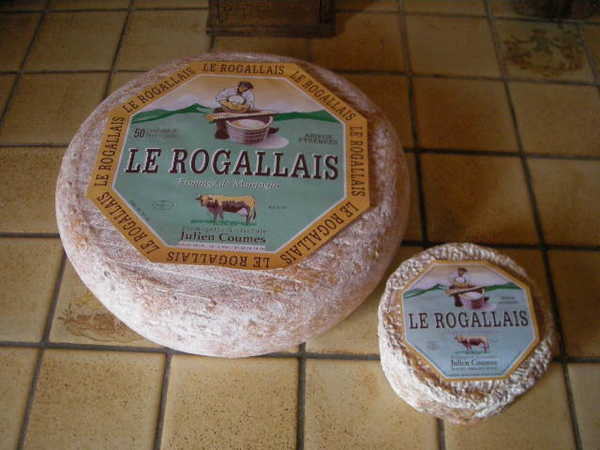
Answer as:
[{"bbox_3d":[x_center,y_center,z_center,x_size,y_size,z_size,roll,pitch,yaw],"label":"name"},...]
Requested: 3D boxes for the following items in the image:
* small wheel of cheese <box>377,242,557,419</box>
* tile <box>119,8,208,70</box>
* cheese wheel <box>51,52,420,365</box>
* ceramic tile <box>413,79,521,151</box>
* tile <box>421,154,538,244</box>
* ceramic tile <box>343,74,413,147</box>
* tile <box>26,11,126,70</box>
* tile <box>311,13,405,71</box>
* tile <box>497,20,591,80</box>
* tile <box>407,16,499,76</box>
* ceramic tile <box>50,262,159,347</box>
[{"bbox_3d":[0.130,0.083,0.481,0.134,0.051,0.134,0,57,0],"label":"small wheel of cheese"},{"bbox_3d":[-0.153,-0.212,0.707,0.102,0.010,0.102,1,57,1],"label":"tile"},{"bbox_3d":[-0.054,-0.031,0.518,0.289,0.091,0.289,2,57,1],"label":"cheese wheel"},{"bbox_3d":[0.167,-0.111,0.630,0.099,0.008,0.099,1,57,1],"label":"ceramic tile"},{"bbox_3d":[0.169,-0.024,0.586,0.102,0.010,0.102,1,57,1],"label":"tile"},{"bbox_3d":[0.064,-0.119,0.647,0.102,0.010,0.102,1,57,1],"label":"ceramic tile"},{"bbox_3d":[-0.251,-0.209,0.691,0.099,0.008,0.099,1,57,1],"label":"tile"},{"bbox_3d":[0.064,-0.201,0.688,0.099,0.008,0.099,1,57,1],"label":"tile"},{"bbox_3d":[0.274,-0.196,0.687,0.099,0.008,0.099,1,57,1],"label":"tile"},{"bbox_3d":[0.174,-0.203,0.701,0.102,0.010,0.102,1,57,1],"label":"tile"},{"bbox_3d":[-0.159,0.060,0.532,0.102,0.010,0.102,1,57,0],"label":"ceramic tile"}]

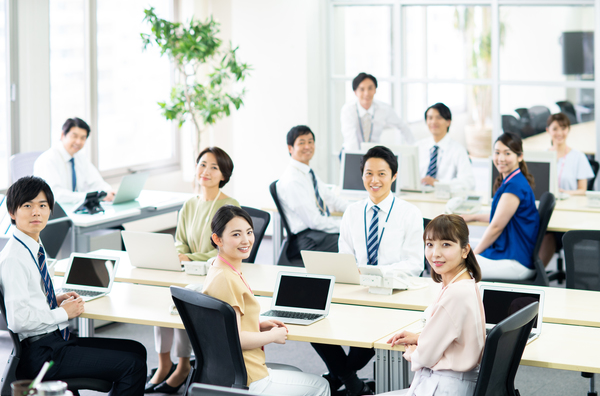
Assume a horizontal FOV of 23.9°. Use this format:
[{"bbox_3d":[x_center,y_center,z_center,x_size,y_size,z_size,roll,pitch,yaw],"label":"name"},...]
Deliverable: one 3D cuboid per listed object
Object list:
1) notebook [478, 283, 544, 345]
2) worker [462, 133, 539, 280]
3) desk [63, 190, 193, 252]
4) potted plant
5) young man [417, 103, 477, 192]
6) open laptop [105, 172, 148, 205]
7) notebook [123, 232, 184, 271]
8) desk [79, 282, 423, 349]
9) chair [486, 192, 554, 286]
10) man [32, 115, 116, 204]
[{"bbox_3d":[0.872,0.489,6.095,0.300,0.196,0.246,3,8,28],"label":"notebook"},{"bbox_3d":[1.156,0.326,8.550,0.660,1.320,0.500,-2,7,-8],"label":"worker"},{"bbox_3d":[-1.390,0.418,9.921,0.720,0.715,1.750,3,8,22],"label":"desk"},{"bbox_3d":[-0.817,-0.410,11.400,0.880,2.100,0.850,-1,7,0],"label":"potted plant"},{"bbox_3d":[1.045,-0.042,10.938,0.520,1.360,0.720,3,8,27],"label":"young man"},{"bbox_3d":[-1.306,-0.071,10.152,0.328,0.209,0.320,3,8,27],"label":"open laptop"},{"bbox_3d":[-0.757,0.271,7.847,0.320,0.222,0.305,3,8,27],"label":"notebook"},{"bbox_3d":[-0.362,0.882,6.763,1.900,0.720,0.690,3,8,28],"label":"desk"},{"bbox_3d":[1.278,0.448,8.637,0.600,0.950,0.570,1,7,10],"label":"chair"},{"bbox_3d":[-1.522,0.078,10.214,0.750,1.320,0.550,6,9,39],"label":"man"}]

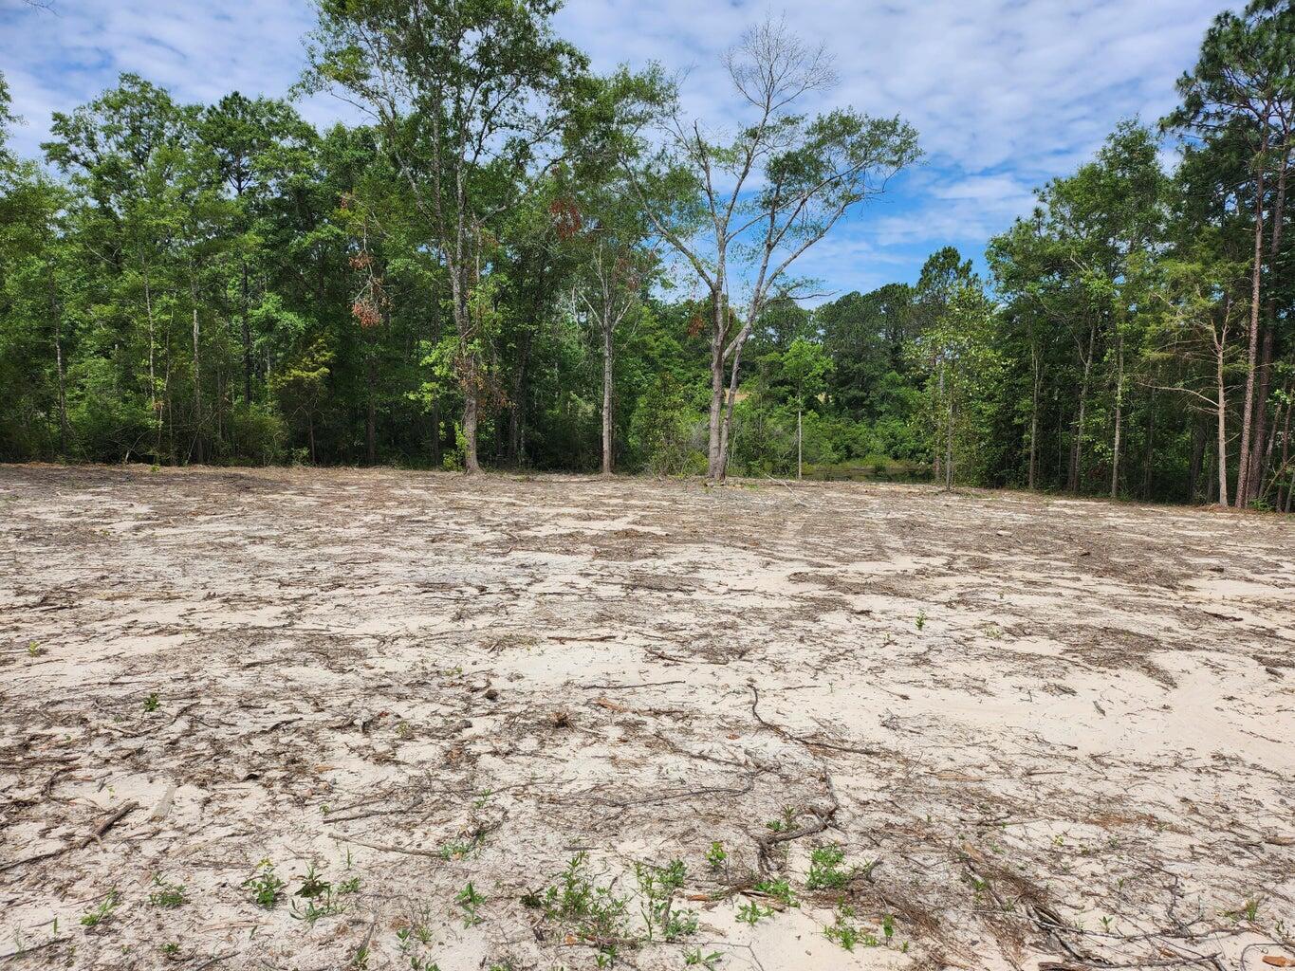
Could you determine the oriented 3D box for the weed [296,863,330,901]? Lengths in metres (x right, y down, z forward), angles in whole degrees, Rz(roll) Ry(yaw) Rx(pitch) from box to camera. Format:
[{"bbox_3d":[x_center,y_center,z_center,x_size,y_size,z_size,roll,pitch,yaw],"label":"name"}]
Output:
[{"bbox_3d":[-1.179,1.395,3.165,0.117,0.085,0.106,-1,3,-21],"label":"weed"}]

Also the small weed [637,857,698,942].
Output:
[{"bbox_3d":[0.061,1.343,2.918,0.201,0.210,0.211,0,2,1],"label":"small weed"}]

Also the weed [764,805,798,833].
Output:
[{"bbox_3d":[0.549,1.373,3.691,0.141,0.084,0.113,0,2,9],"label":"weed"}]

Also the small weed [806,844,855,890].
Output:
[{"bbox_3d":[0.662,1.378,3.245,0.173,0.113,0.156,1,2,12],"label":"small weed"}]

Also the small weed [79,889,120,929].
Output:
[{"bbox_3d":[-1.821,1.406,2.988,0.121,0.079,0.103,-2,3,-32],"label":"small weed"}]

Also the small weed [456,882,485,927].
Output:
[{"bbox_3d":[-0.583,1.383,2.967,0.095,0.126,0.090,0,2,-11],"label":"small weed"}]

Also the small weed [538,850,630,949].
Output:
[{"bbox_3d":[-0.204,1.333,2.903,0.303,0.231,0.258,0,2,-4],"label":"small weed"}]

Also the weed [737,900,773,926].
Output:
[{"bbox_3d":[0.355,1.423,2.991,0.126,0.043,0.088,0,2,7],"label":"weed"}]

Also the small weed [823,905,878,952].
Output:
[{"bbox_3d":[0.650,1.409,2.866,0.182,0.083,0.145,1,2,13],"label":"small weed"}]

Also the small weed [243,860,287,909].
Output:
[{"bbox_3d":[-1.323,1.380,3.106,0.142,0.120,0.128,-1,3,-23],"label":"small weed"}]

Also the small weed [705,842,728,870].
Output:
[{"bbox_3d":[0.257,1.384,3.357,0.091,0.091,0.081,0,2,4],"label":"small weed"}]

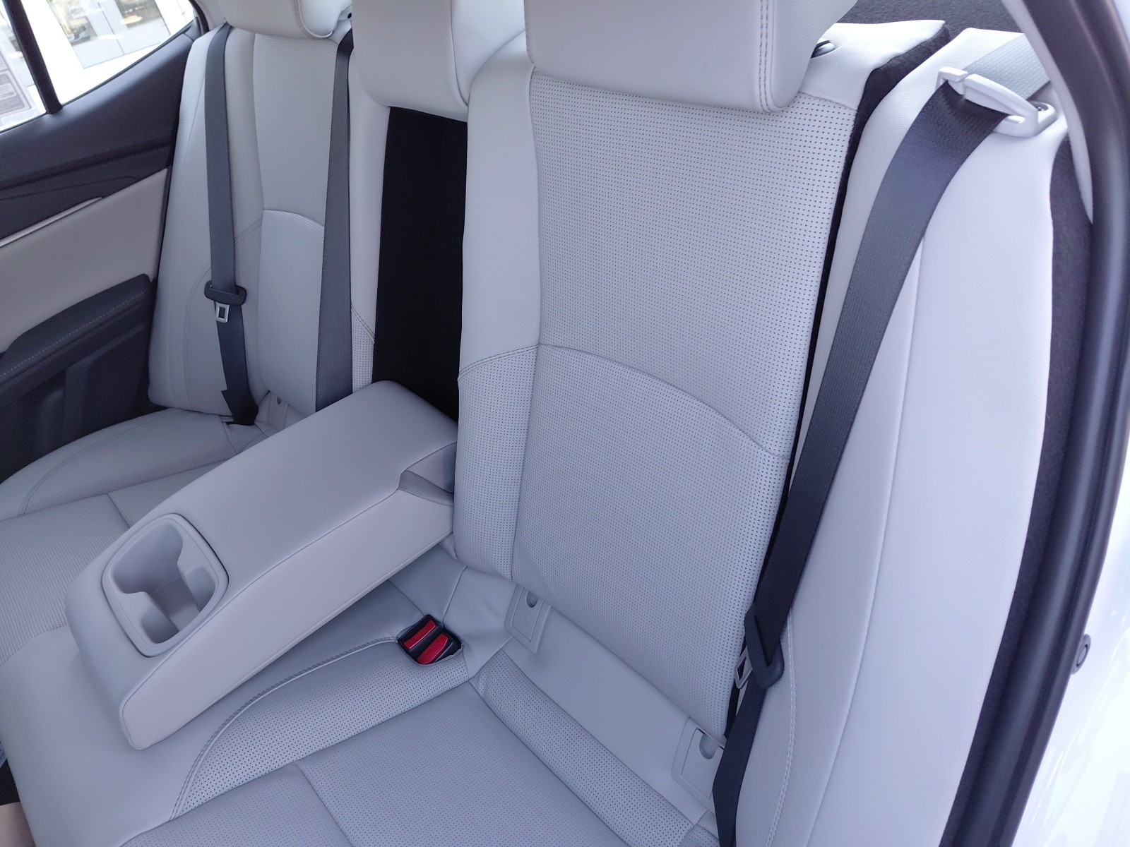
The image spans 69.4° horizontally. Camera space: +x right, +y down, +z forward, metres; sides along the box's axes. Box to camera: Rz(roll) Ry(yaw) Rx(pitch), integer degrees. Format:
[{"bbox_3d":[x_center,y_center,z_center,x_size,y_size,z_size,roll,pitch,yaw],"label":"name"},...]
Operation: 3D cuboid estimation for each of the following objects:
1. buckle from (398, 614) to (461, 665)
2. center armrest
[{"bbox_3d":[-0.158,0.270,0.970,0.048,0.036,0.068,-35,42,-26],"label":"buckle"},{"bbox_3d":[-0.336,0.127,0.972,0.487,0.121,0.220,-35,42,-26],"label":"center armrest"}]

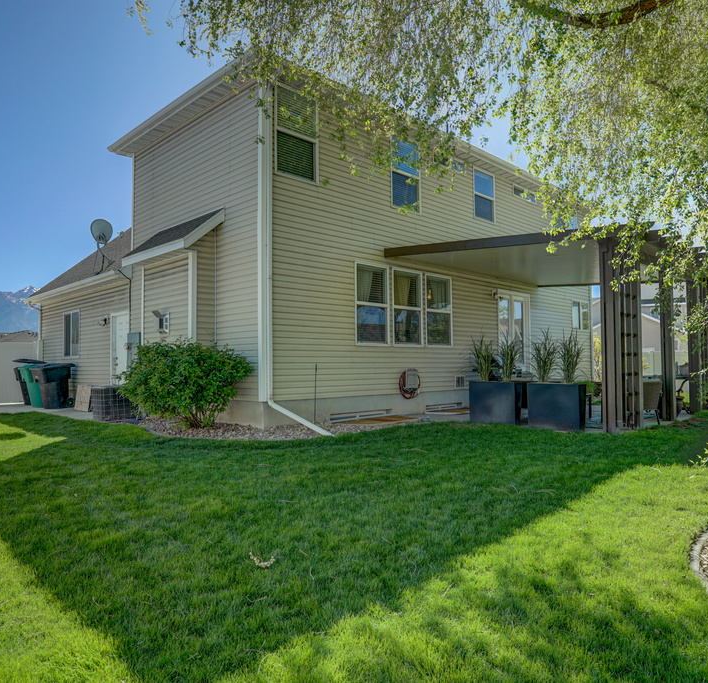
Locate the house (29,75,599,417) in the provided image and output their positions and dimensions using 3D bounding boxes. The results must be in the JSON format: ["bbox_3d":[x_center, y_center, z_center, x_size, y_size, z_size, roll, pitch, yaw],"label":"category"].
[{"bbox_3d":[-1.071,-1.800,17.620,13.500,7.200,12.400,2,-3,-44],"label":"house"}]

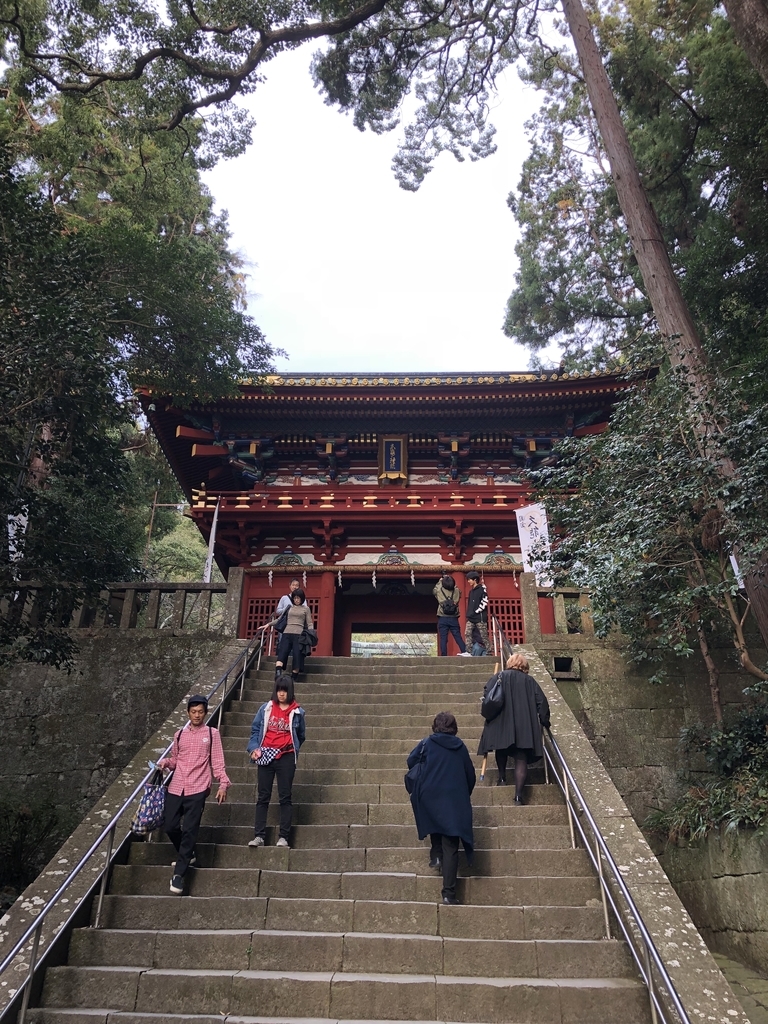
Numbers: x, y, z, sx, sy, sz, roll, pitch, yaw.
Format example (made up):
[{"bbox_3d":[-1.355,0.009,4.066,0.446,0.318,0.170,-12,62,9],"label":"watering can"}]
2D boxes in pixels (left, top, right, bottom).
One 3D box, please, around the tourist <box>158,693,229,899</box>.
[{"bbox_3d":[-1.647,2.415,7.201,0.550,1.638,0.480,2,-25,-5],"label":"tourist"}]

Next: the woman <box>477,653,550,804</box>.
[{"bbox_3d":[1.407,2.330,9.003,0.680,1.606,0.500,-1,-25,3],"label":"woman"}]

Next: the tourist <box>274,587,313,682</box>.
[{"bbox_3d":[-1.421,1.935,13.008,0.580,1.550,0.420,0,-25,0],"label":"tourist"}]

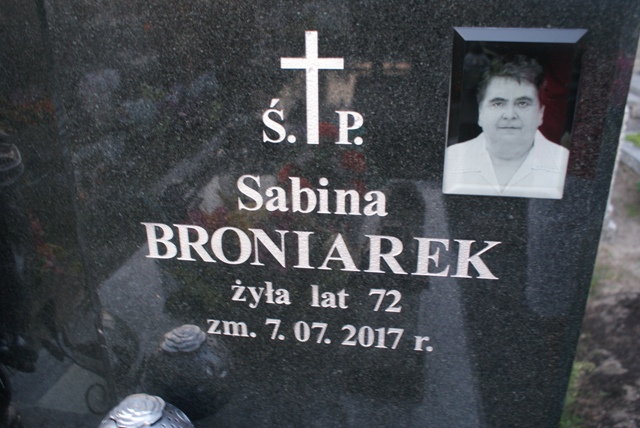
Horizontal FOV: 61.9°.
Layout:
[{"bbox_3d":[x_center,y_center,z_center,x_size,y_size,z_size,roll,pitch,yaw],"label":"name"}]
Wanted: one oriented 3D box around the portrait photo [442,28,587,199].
[{"bbox_3d":[0.204,-0.103,0.572,0.130,0.180,0.012,3,22,8],"label":"portrait photo"}]

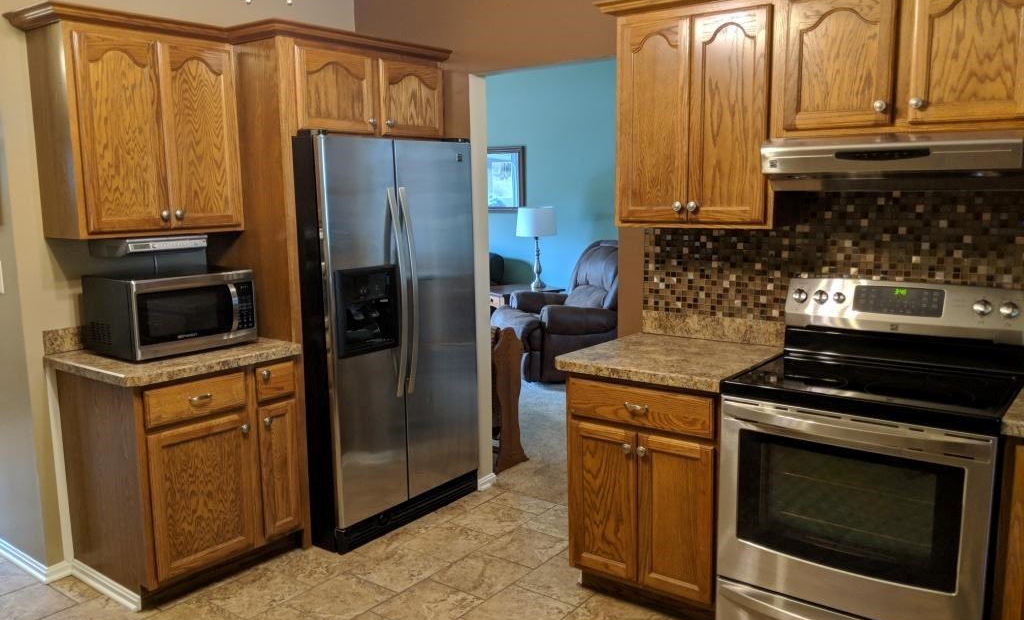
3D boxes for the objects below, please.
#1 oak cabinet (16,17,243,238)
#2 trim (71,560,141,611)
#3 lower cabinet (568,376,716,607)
[{"bbox_3d":[-1.490,-0.707,3.223,0.309,0.791,0.695,6,11,37],"label":"oak cabinet"},{"bbox_3d":[-1.592,1.071,3.103,0.520,0.059,0.015,6,11,37],"label":"trim"},{"bbox_3d":[0.633,0.603,3.057,0.567,0.809,0.647,6,11,37],"label":"lower cabinet"}]

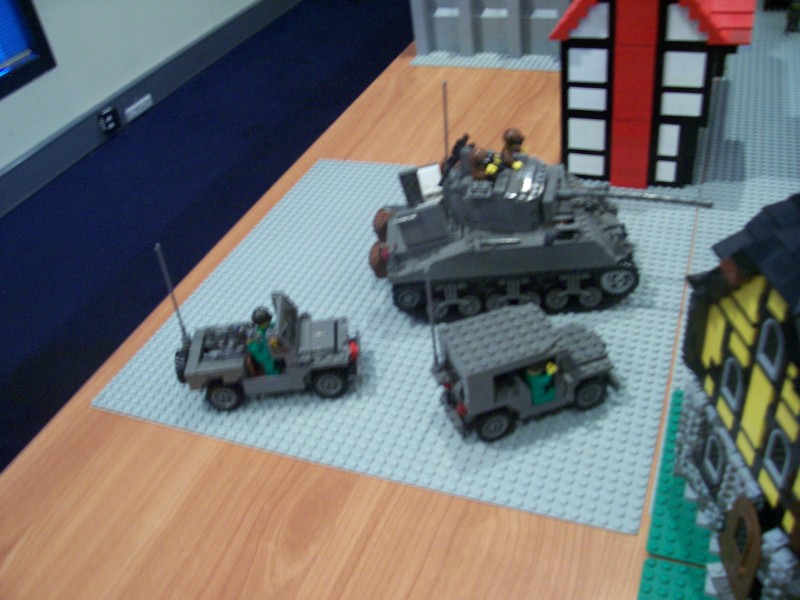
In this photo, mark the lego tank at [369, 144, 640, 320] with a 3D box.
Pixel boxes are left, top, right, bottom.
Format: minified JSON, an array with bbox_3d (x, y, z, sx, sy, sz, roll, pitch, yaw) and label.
[{"bbox_3d":[0.082,-0.053,0.596,0.200,0.100,0.084,-3,37,7],"label":"lego tank"}]

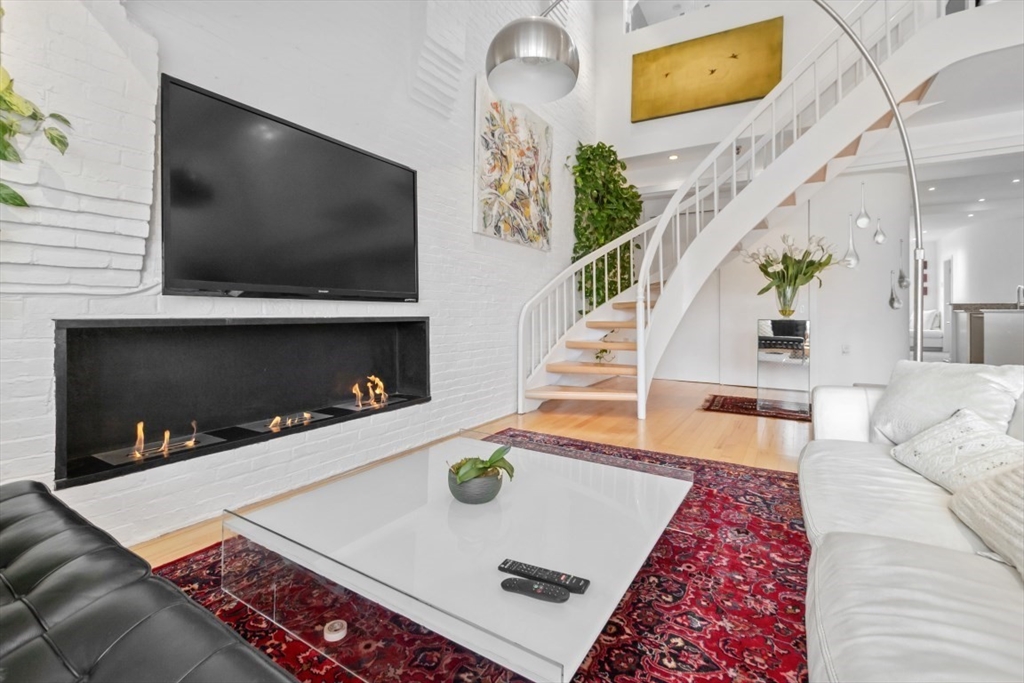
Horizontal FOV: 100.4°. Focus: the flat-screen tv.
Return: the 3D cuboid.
[{"bbox_3d":[-1.046,-0.660,2.302,0.070,0.860,1.380,1,2,33],"label":"flat-screen tv"}]

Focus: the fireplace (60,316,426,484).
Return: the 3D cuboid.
[{"bbox_3d":[-1.238,0.172,2.386,0.310,0.610,1.880,1,2,33],"label":"fireplace"}]

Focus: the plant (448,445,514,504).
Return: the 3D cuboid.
[{"bbox_3d":[-0.117,0.500,1.640,0.240,0.190,0.210,0,2,0],"label":"plant"}]

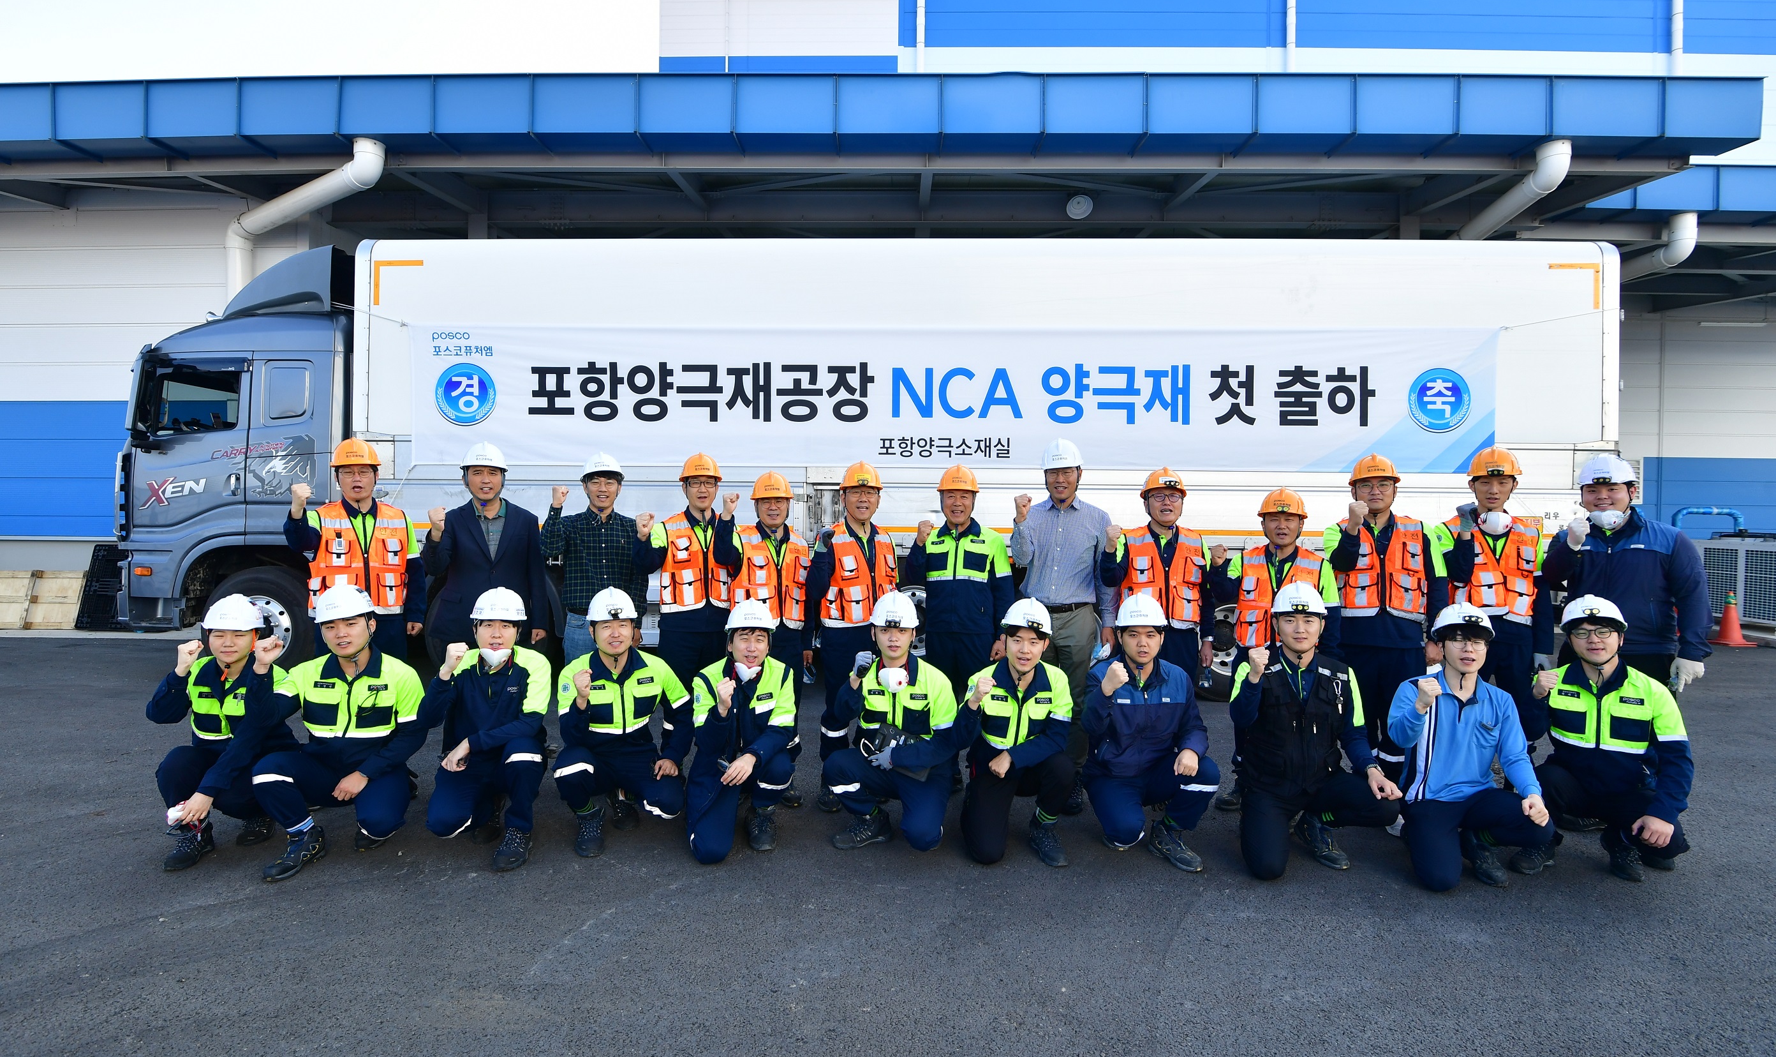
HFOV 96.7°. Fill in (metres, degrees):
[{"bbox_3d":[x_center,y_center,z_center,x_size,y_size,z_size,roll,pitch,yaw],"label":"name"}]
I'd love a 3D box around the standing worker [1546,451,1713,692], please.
[{"bbox_3d":[3.742,0.536,4.020,0.627,1.835,0.440,0,0,45],"label":"standing worker"}]

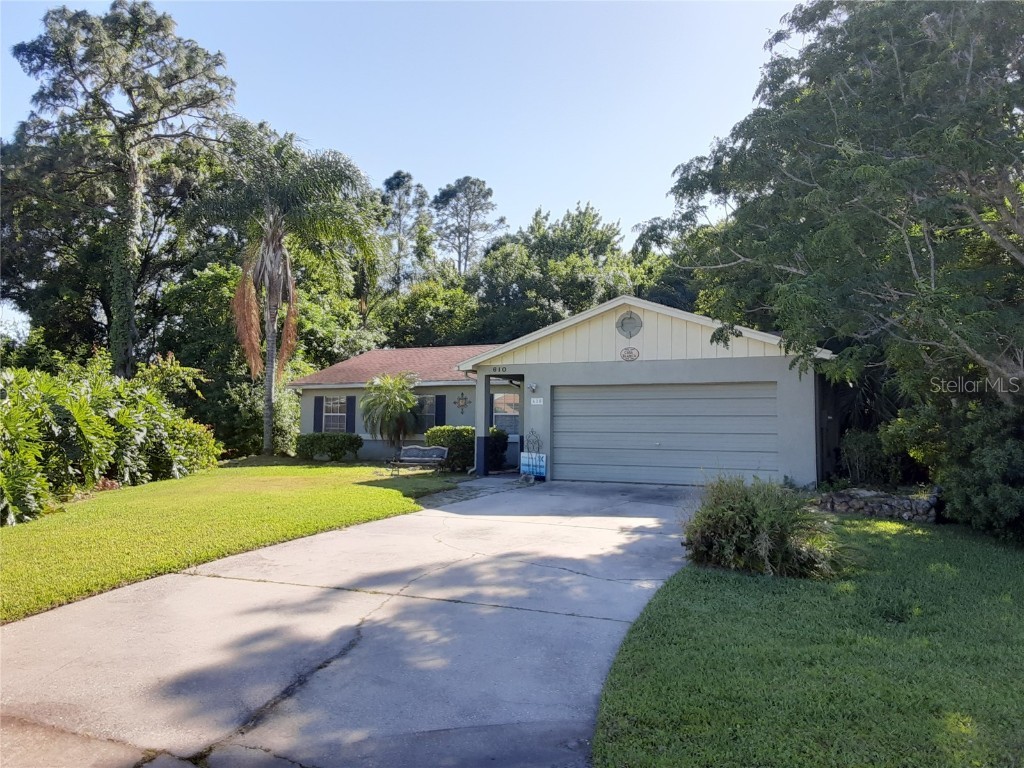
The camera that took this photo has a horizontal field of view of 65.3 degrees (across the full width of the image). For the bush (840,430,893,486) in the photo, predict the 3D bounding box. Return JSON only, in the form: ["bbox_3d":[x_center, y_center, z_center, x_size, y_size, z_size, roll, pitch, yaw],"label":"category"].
[{"bbox_3d":[7.013,1.450,15.800,1.100,1.150,1.050,-1,-3,27],"label":"bush"}]

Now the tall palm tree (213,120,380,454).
[{"bbox_3d":[-8.042,-3.504,29.000,6.000,12.055,5.800,0,-2,0],"label":"tall palm tree"}]

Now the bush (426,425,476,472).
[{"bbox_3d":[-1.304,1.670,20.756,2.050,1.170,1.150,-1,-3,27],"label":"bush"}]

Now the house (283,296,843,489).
[{"bbox_3d":[1.350,0.385,23.896,16.500,4.000,11.650,-1,-3,27],"label":"house"}]

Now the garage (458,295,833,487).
[{"bbox_3d":[3.892,0.228,19.815,8.280,4.000,6.650,-1,-3,27],"label":"garage"}]

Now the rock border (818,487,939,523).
[{"bbox_3d":[5.516,1.759,11.961,1.700,0.380,0.600,-2,-3,44],"label":"rock border"}]

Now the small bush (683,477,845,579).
[{"bbox_3d":[2.535,1.385,8.050,1.600,0.940,1.350,0,-2,11],"label":"small bush"}]

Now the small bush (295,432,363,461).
[{"bbox_3d":[-5.648,1.938,24.425,1.880,0.850,1.100,-1,-3,27],"label":"small bush"}]

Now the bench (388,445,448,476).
[{"bbox_3d":[-2.194,1.799,19.143,1.270,0.820,0.620,-1,-3,27],"label":"bench"}]

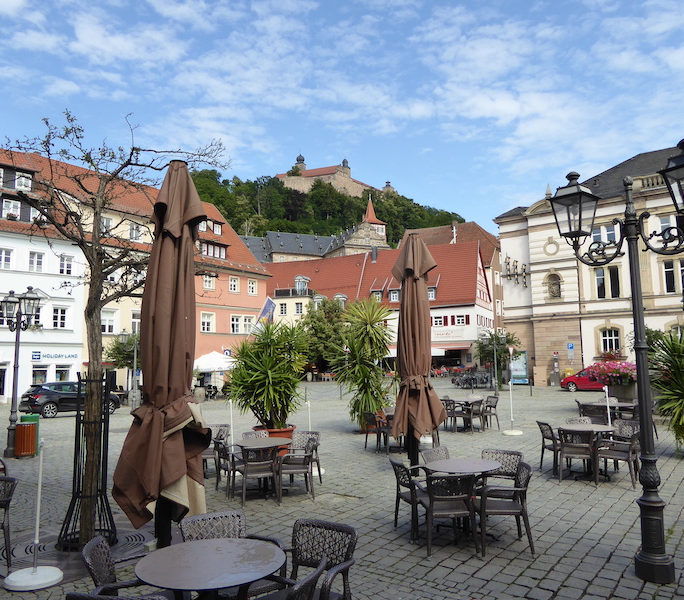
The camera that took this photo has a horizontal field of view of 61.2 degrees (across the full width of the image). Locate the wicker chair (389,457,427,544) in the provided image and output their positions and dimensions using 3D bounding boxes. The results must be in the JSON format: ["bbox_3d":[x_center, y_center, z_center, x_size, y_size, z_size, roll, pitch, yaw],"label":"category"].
[{"bbox_3d":[0.901,2.242,6.569,0.556,0.809,0.546,1,-6,-17],"label":"wicker chair"}]

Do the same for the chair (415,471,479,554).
[{"bbox_3d":[1.044,2.110,5.879,0.580,0.810,0.590,0,-7,-10],"label":"chair"}]

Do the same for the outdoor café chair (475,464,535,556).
[{"bbox_3d":[1.686,2.175,6.041,0.570,0.820,0.540,-1,-6,2],"label":"outdoor café chair"}]

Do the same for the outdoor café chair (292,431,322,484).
[{"bbox_3d":[-0.620,2.470,8.840,0.580,0.810,0.590,-3,-7,16],"label":"outdoor café chair"}]

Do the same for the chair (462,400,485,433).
[{"bbox_3d":[3.460,3.124,15.442,0.546,0.809,0.556,4,-7,-38],"label":"chair"}]

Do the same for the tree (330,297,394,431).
[{"bbox_3d":[0.628,1.733,15.653,1.800,3.700,1.800,-1,-6,0],"label":"tree"}]

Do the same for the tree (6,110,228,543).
[{"bbox_3d":[-2.551,0.266,6.588,2.450,4.800,2.400,0,-6,0],"label":"tree"}]

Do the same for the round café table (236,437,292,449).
[{"bbox_3d":[-1.189,2.652,9.226,0.887,0.751,0.887,-1,-6,0],"label":"round café table"}]

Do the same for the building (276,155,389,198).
[{"bbox_3d":[-9.056,-98.040,455.000,60.000,30.000,50.000,-3,-6,23],"label":"building"}]

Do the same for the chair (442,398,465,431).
[{"bbox_3d":[2.996,3.095,15.541,0.570,0.820,0.540,4,-7,-38],"label":"chair"}]

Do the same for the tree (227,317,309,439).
[{"bbox_3d":[-1.425,1.867,11.575,1.540,2.847,1.462,-1,-6,0],"label":"tree"}]

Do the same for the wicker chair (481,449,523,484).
[{"bbox_3d":[1.813,2.219,6.741,0.560,0.800,0.560,-4,-7,31],"label":"wicker chair"}]

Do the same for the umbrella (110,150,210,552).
[{"bbox_3d":[-1.879,0.511,6.191,0.980,4.150,0.900,-1,-6,0],"label":"umbrella"}]

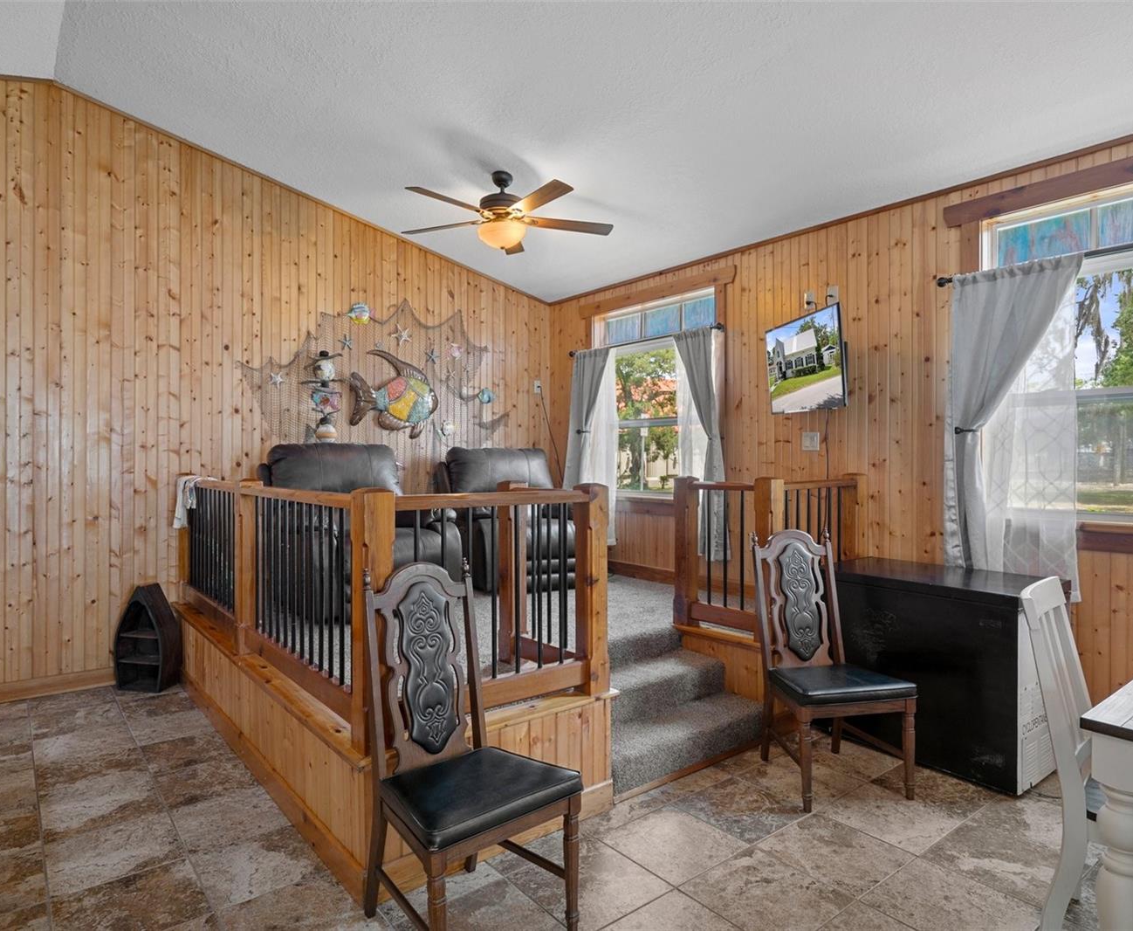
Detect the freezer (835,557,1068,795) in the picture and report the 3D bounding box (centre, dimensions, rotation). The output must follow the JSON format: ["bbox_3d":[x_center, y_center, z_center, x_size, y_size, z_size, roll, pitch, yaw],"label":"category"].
[{"bbox_3d":[1.850,0.972,3.545,0.667,0.845,1.011,0,1,-39],"label":"freezer"}]

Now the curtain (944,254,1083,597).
[{"bbox_3d":[2.206,-0.179,3.479,0.118,1.598,0.610,0,0,-39],"label":"curtain"}]

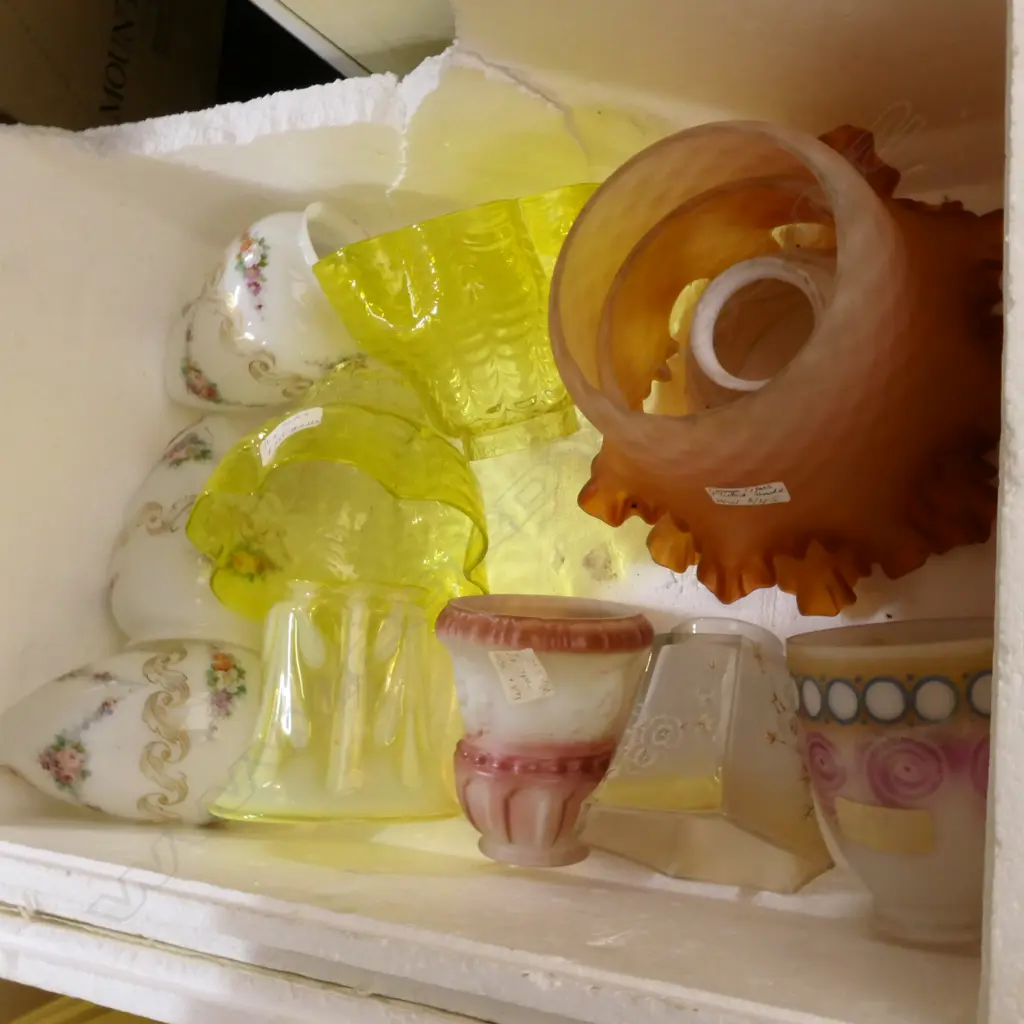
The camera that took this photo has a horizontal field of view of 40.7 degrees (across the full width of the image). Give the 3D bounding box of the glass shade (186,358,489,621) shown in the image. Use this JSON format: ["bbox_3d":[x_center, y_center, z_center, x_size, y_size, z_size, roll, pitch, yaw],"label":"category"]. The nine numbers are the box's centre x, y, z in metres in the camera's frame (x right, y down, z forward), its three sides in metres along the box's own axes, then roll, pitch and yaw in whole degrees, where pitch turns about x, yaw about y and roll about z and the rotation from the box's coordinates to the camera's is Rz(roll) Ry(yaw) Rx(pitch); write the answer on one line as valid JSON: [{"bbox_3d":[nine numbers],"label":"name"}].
[{"bbox_3d":[-0.080,-0.026,0.694,0.145,0.145,0.098,8,61,-7],"label":"glass shade"}]

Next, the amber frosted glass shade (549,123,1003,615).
[{"bbox_3d":[0.096,-0.077,0.563,0.220,0.130,0.220,0,80,28],"label":"amber frosted glass shade"}]

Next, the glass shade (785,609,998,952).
[{"bbox_3d":[0.194,0.120,0.627,0.124,0.124,0.134,-6,89,28],"label":"glass shade"}]

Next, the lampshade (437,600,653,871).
[{"bbox_3d":[0.014,0.113,0.714,0.112,0.112,0.126,5,92,28],"label":"lampshade"}]

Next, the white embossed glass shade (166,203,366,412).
[{"bbox_3d":[-0.132,-0.109,0.782,0.141,0.112,0.112,-29,77,33],"label":"white embossed glass shade"}]

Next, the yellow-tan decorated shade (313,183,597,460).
[{"bbox_3d":[-0.010,-0.086,0.662,0.142,0.142,0.104,-17,97,1],"label":"yellow-tan decorated shade"}]

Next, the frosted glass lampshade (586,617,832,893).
[{"bbox_3d":[0.098,0.114,0.677,0.114,0.131,0.107,13,63,2],"label":"frosted glass lampshade"}]

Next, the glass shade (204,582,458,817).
[{"bbox_3d":[-0.078,0.087,0.645,0.119,0.119,0.106,4,84,-6],"label":"glass shade"}]

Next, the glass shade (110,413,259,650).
[{"bbox_3d":[-0.176,0.013,0.812,0.112,0.112,0.141,6,82,28],"label":"glass shade"}]

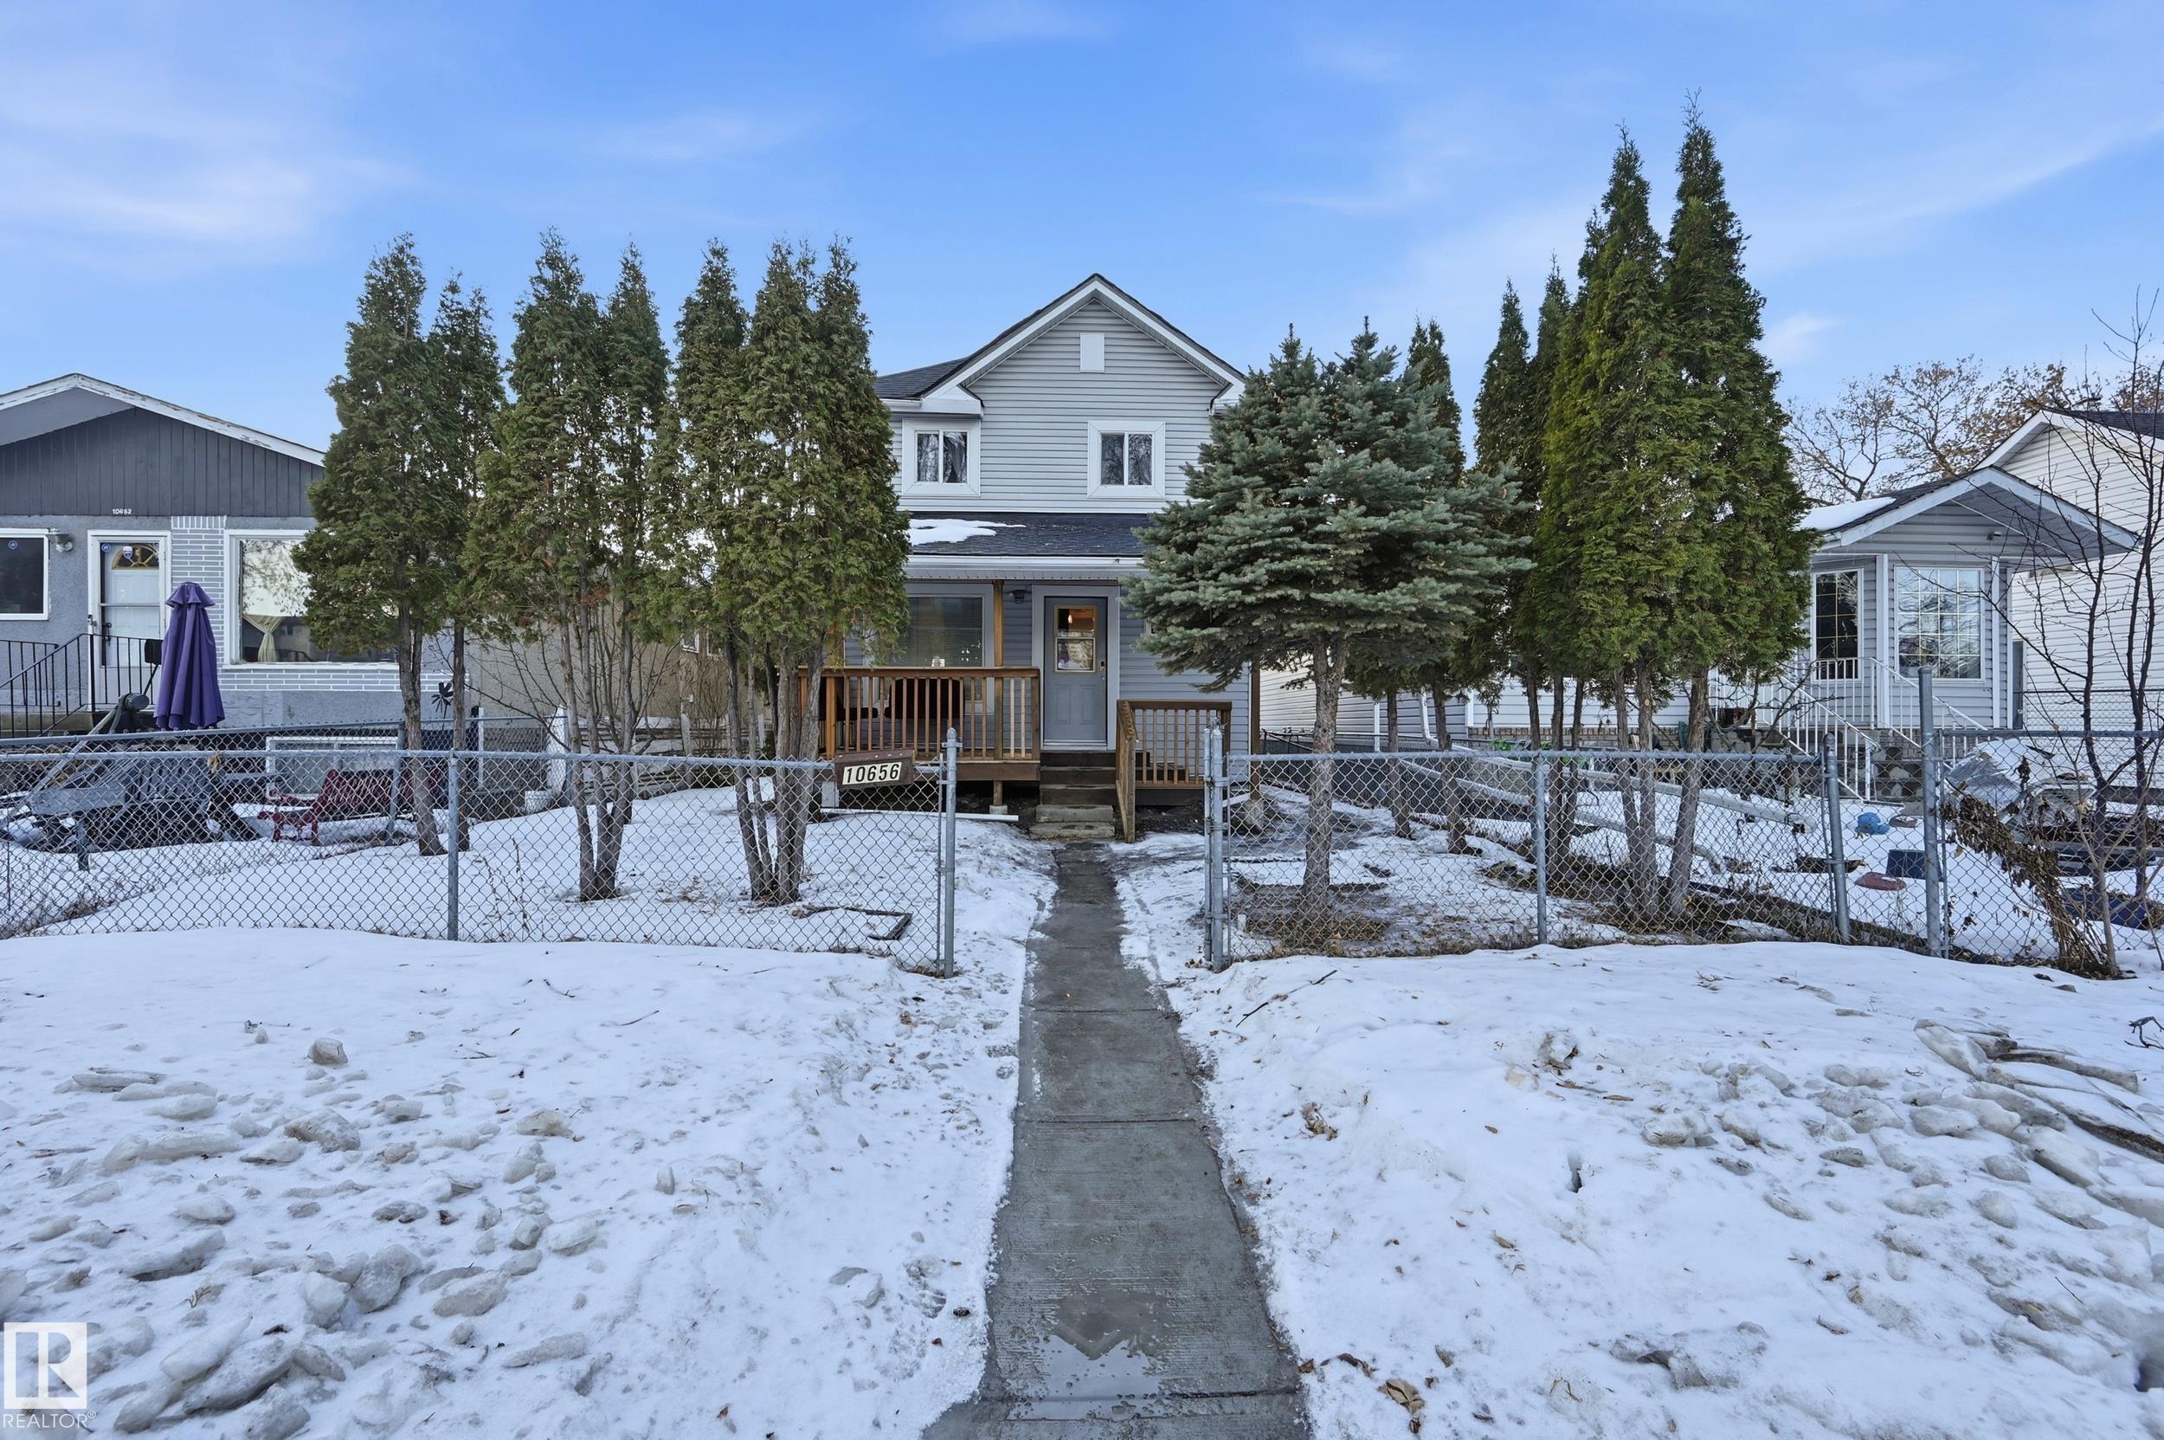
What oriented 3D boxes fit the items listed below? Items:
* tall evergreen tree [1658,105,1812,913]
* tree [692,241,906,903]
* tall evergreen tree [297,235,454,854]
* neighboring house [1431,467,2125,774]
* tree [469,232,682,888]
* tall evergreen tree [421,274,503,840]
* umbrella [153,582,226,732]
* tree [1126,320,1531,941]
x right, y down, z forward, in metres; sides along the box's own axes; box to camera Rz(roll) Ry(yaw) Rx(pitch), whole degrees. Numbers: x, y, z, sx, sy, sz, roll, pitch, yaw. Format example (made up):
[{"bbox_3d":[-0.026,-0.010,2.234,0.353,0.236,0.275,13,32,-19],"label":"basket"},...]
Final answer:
[{"bbox_3d":[4.606,-1.502,5.950,1.000,5.707,1.000,0,0,0],"label":"tall evergreen tree"},{"bbox_3d":[-1.981,-1.038,5.900,1.450,4.639,1.300,0,0,0],"label":"tree"},{"bbox_3d":[-6.304,-1.568,7.500,1.150,5.520,1.150,0,0,0],"label":"tall evergreen tree"},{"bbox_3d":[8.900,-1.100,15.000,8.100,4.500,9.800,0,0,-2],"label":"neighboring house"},{"bbox_3d":[-3.571,-1.080,5.900,1.350,4.674,1.250,0,0,0],"label":"tree"},{"bbox_3d":[-5.780,-1.467,7.800,0.850,5.348,0.850,0,0,0],"label":"tall evergreen tree"},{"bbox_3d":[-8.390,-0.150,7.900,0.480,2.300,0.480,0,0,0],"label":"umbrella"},{"bbox_3d":[1.712,-0.676,5.850,2.550,4.153,2.500,0,0,0],"label":"tree"}]

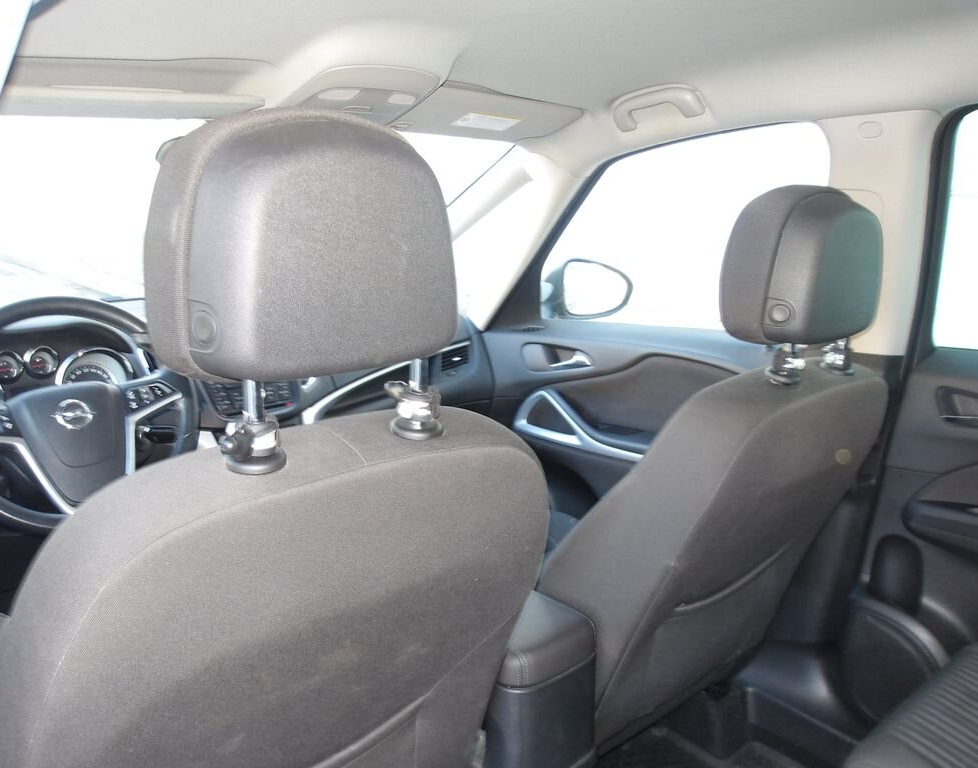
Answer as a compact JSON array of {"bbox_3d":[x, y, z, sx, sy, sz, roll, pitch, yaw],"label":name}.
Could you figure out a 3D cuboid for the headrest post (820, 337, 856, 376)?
[{"bbox_3d":[0.497,-0.044,1.136,0.048,0.054,0.048,-8,19,-42],"label":"headrest post"}]

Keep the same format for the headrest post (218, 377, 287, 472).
[{"bbox_3d":[-0.183,0.031,0.619,0.048,0.072,0.048,-8,14,-42],"label":"headrest post"}]

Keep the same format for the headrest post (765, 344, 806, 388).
[{"bbox_3d":[0.382,-0.027,1.030,0.048,0.054,0.048,-8,19,-42],"label":"headrest post"}]

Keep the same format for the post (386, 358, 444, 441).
[{"bbox_3d":[-0.067,0.014,0.725,0.048,0.072,0.048,1,10,0],"label":"post"}]

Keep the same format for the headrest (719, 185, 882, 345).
[{"bbox_3d":[0.424,-0.161,1.080,0.261,0.209,0.129,-8,19,-42],"label":"headrest"}]

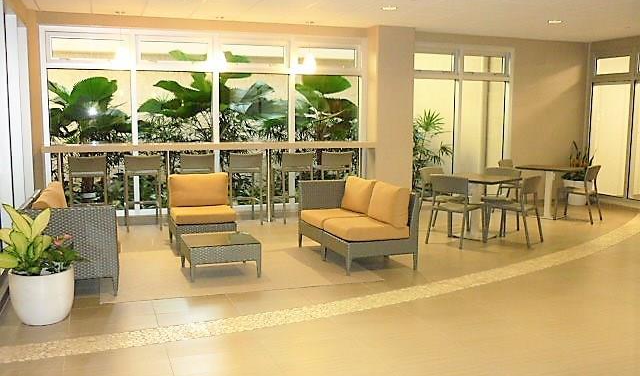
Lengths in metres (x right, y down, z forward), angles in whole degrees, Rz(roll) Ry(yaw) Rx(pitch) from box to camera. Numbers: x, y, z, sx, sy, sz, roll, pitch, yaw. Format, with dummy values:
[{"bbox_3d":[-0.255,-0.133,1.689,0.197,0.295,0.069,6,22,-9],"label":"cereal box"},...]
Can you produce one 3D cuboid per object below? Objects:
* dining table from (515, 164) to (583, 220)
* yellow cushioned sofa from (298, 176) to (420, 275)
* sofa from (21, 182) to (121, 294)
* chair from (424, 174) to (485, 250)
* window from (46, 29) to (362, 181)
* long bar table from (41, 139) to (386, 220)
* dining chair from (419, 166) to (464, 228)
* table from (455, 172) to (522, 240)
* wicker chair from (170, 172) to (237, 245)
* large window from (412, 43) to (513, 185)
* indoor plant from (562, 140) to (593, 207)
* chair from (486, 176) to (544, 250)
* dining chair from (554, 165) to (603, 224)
[{"bbox_3d":[3.384,0.073,9.003,0.760,0.725,0.760,6,9,40],"label":"dining table"},{"bbox_3d":[0.372,0.335,6.427,0.750,0.820,1.380,-2,7,-20],"label":"yellow cushioned sofa"},{"bbox_3d":[-2.207,0.420,5.546,0.740,0.820,1.360,-2,7,-17],"label":"sofa"},{"bbox_3d":[1.633,0.263,7.238,0.500,0.795,0.570,6,9,42],"label":"chair"},{"bbox_3d":[-1.451,-0.912,8.610,4.420,2.470,0.140,-2,7,-17],"label":"window"},{"bbox_3d":[-1.327,-0.050,8.250,4.364,1.085,0.420,-2,7,-19],"label":"long bar table"},{"bbox_3d":[1.575,0.166,7.817,0.540,0.790,0.475,6,8,39],"label":"dining chair"},{"bbox_3d":[1.939,0.240,7.636,0.780,0.755,0.780,6,9,42],"label":"table"},{"bbox_3d":[-1.353,0.268,6.942,0.650,0.820,0.740,-1,7,-15],"label":"wicker chair"},{"bbox_3d":[2.138,-1.008,9.556,1.900,2.390,0.130,-2,7,-19],"label":"large window"},{"bbox_3d":[4.311,-0.232,10.195,0.490,1.070,0.490,-2,7,-19],"label":"indoor plant"},{"bbox_3d":[2.293,0.248,7.142,0.540,0.790,0.475,6,9,40],"label":"chair"},{"bbox_3d":[3.739,0.070,8.768,0.540,0.790,0.475,6,9,41],"label":"dining chair"}]

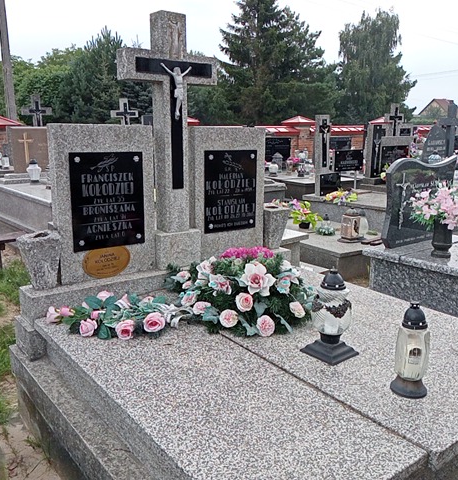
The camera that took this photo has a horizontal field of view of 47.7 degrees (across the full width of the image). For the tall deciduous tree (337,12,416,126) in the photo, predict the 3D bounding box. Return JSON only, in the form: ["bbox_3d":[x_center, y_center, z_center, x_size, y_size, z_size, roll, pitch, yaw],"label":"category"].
[{"bbox_3d":[10.046,-11.280,35.500,5.300,8.900,5.300,-9,16,-35],"label":"tall deciduous tree"}]

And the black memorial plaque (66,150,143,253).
[{"bbox_3d":[-0.633,-0.206,2.725,0.400,0.500,0.025,-9,16,-36],"label":"black memorial plaque"}]

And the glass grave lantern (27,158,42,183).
[{"bbox_3d":[-2.823,-1.002,7.500,0.195,0.339,0.195,-4,14,-20],"label":"glass grave lantern"}]

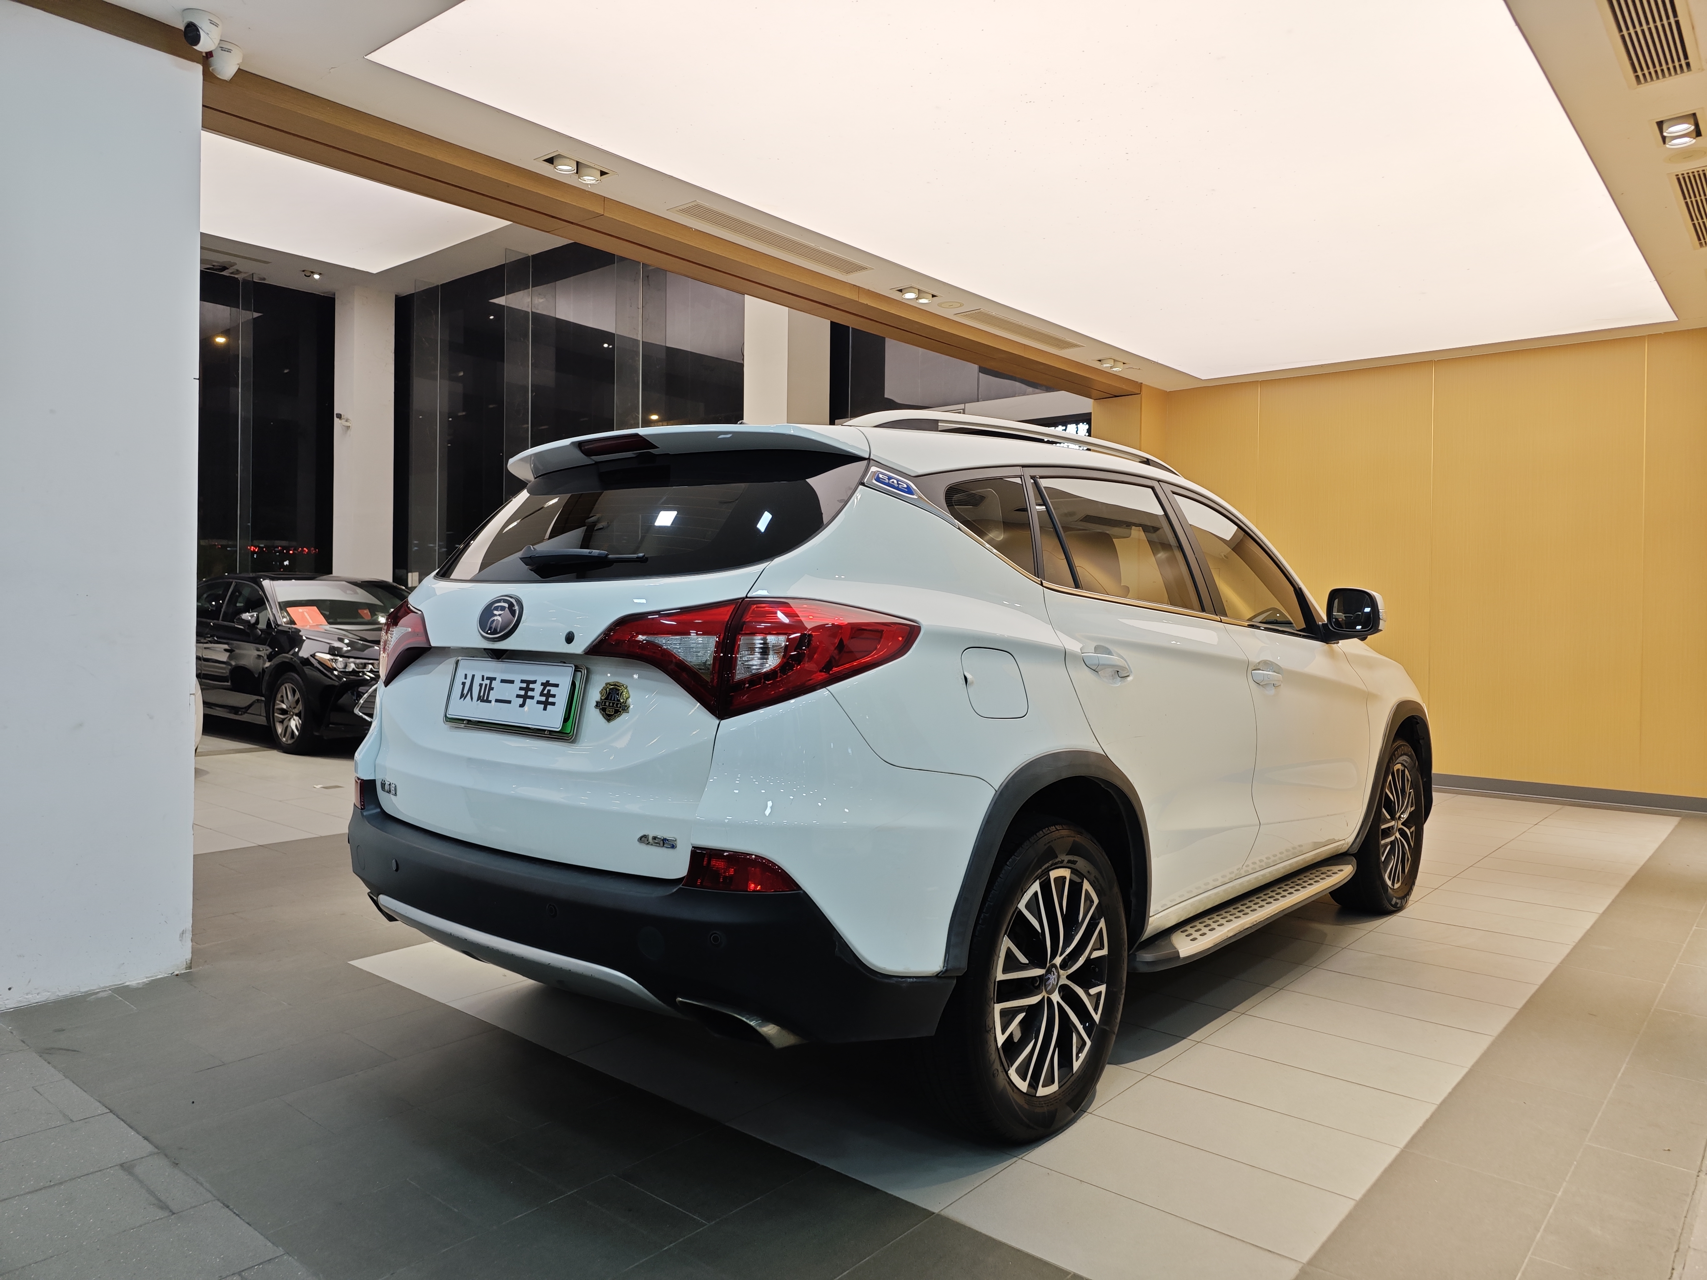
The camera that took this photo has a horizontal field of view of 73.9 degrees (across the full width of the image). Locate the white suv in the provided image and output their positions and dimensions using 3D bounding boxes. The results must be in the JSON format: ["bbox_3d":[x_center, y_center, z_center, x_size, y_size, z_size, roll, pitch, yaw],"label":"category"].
[{"bbox_3d":[0.674,0.238,4.148,1.870,1.690,4.580,1,1,41],"label":"white suv"}]

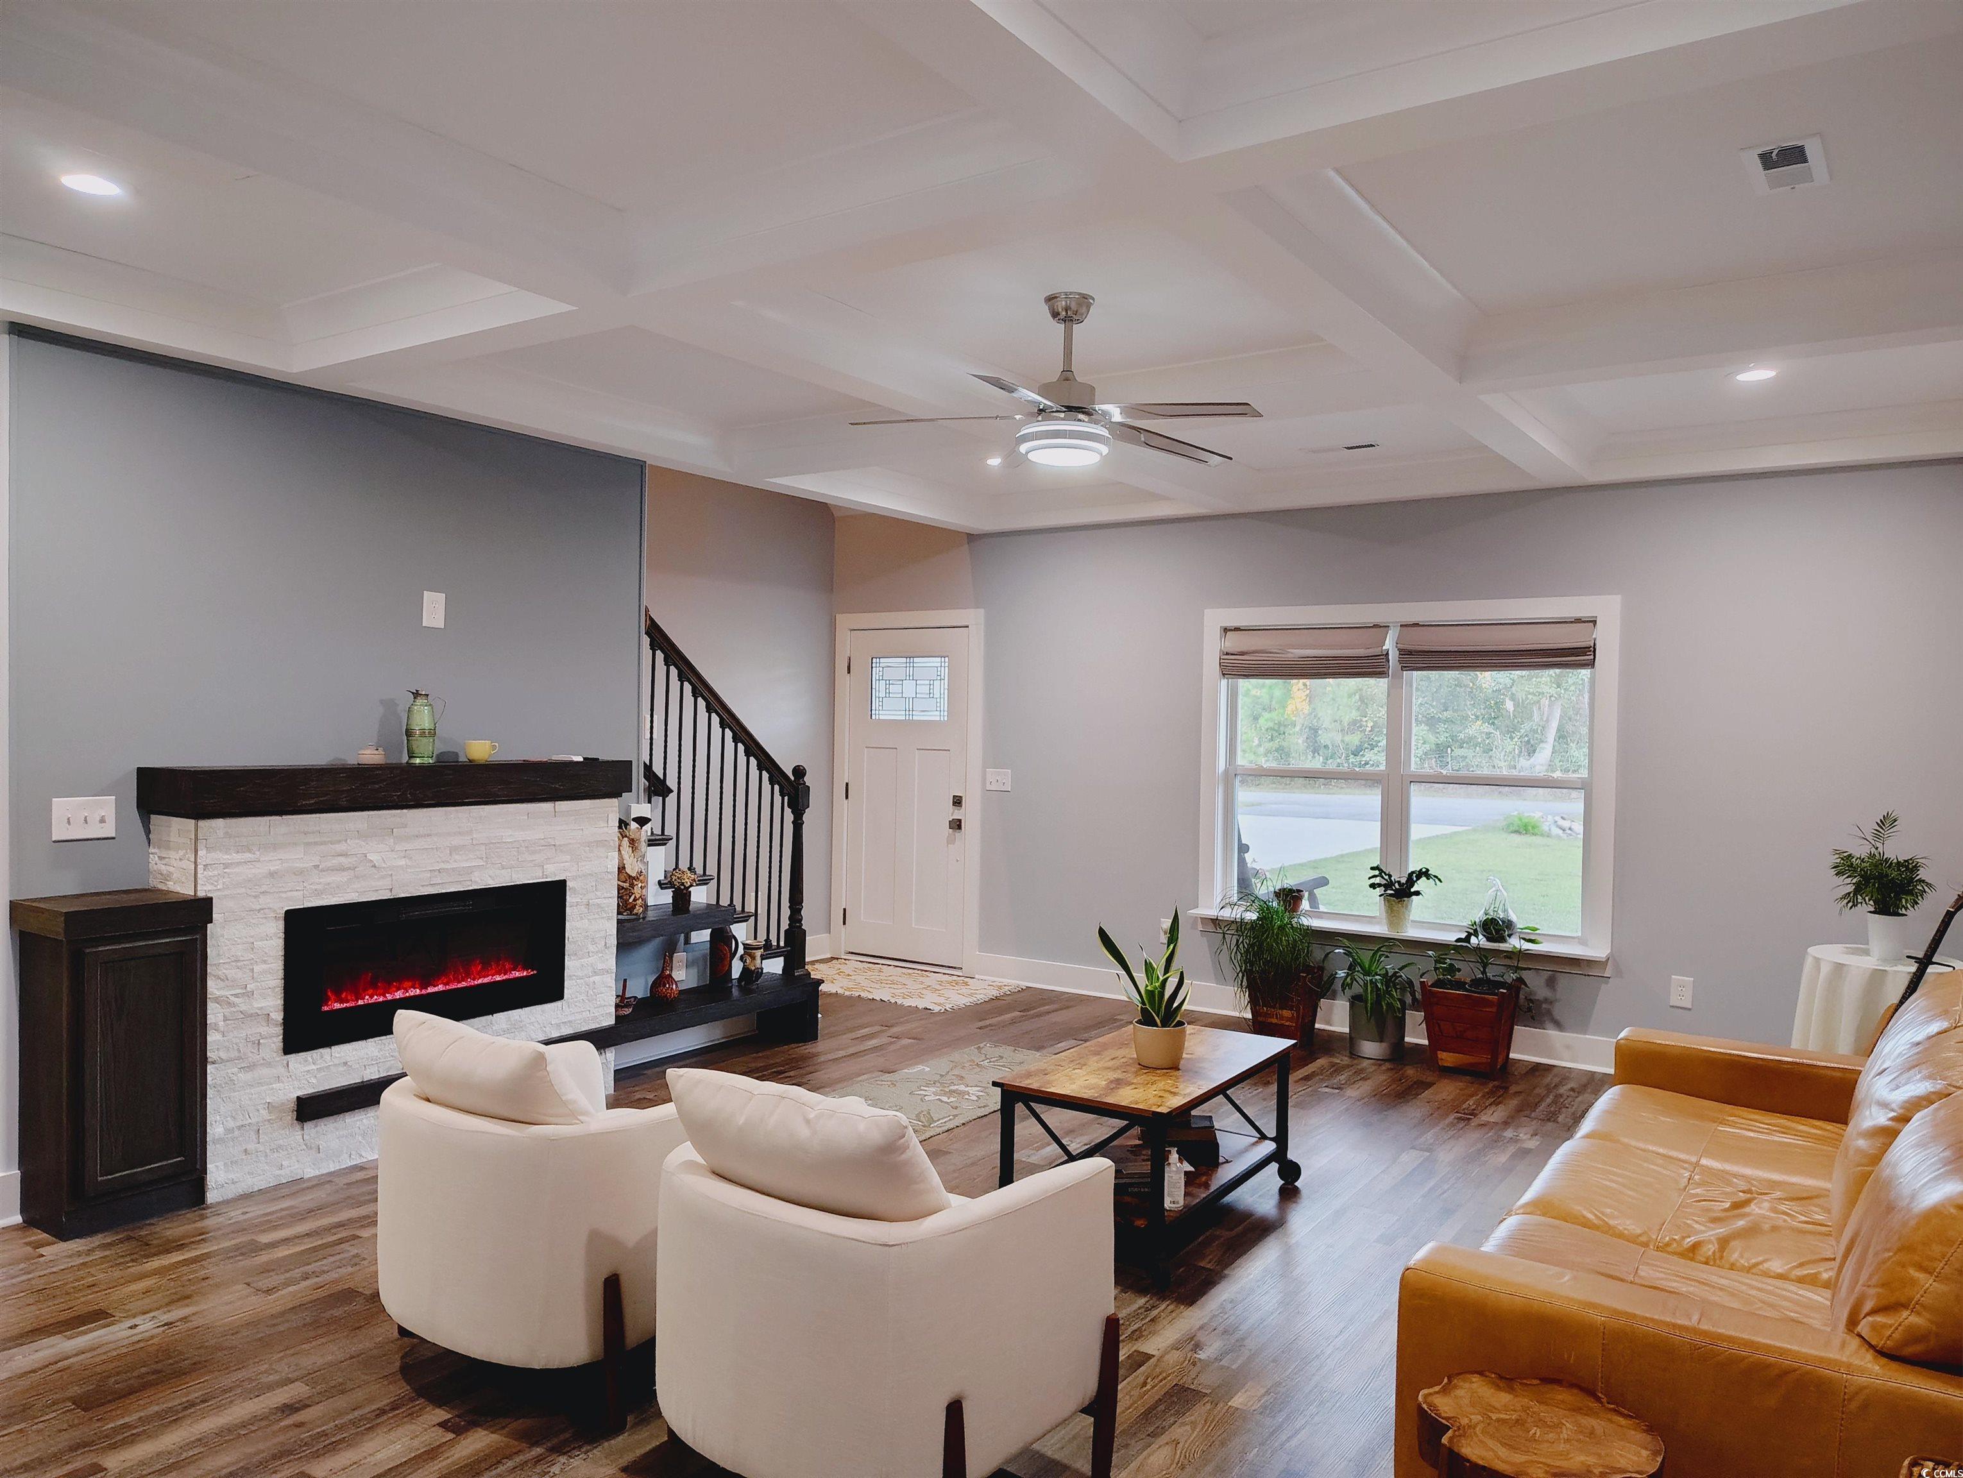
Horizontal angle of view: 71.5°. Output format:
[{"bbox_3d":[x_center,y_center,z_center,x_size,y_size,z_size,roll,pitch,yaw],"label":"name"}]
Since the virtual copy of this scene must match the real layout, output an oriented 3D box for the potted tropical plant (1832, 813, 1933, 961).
[{"bbox_3d":[3.393,0.553,5.130,0.350,0.560,0.340,2,1,35],"label":"potted tropical plant"}]

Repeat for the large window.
[{"bbox_3d":[1.992,0.150,6.598,1.980,1.595,0.130,2,1,35],"label":"large window"}]

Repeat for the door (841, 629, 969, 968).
[{"bbox_3d":[-0.450,0.342,8.370,0.908,2.028,0.045,2,1,34],"label":"door"}]

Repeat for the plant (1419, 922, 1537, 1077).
[{"bbox_3d":[2.201,1.147,6.024,0.420,0.630,0.390,2,1,35],"label":"plant"}]

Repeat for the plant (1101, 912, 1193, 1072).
[{"bbox_3d":[0.512,0.768,4.229,0.285,0.473,0.250,1,1,7],"label":"plant"}]

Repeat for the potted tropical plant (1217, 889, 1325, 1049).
[{"bbox_3d":[1.434,1.100,6.705,0.470,0.729,0.420,2,1,34],"label":"potted tropical plant"}]

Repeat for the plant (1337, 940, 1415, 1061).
[{"bbox_3d":[1.835,1.188,6.279,0.350,0.520,0.340,2,1,35],"label":"plant"}]

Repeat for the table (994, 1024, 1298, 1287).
[{"bbox_3d":[0.547,1.236,4.251,0.560,0.450,1.010,2,1,35],"label":"table"}]

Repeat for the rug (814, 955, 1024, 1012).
[{"bbox_3d":[-0.550,1.401,7.845,1.394,0.015,0.832,2,1,34],"label":"rug"}]

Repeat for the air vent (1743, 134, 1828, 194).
[{"bbox_3d":[1.753,-1.245,2.966,0.146,0.022,0.305,2,1,35],"label":"air vent"}]

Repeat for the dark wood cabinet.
[{"bbox_3d":[-2.600,0.953,4.071,0.359,0.949,0.404,2,1,34],"label":"dark wood cabinet"}]

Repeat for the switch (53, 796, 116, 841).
[{"bbox_3d":[-2.719,0.242,4.138,0.012,0.129,0.172,2,1,34],"label":"switch"}]

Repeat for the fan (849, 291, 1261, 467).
[{"bbox_3d":[0.274,-1.054,3.982,1.250,0.470,1.250,2,1,35],"label":"fan"}]

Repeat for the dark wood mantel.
[{"bbox_3d":[-1.991,0.157,4.805,0.365,0.146,1.660,2,1,35],"label":"dark wood mantel"}]

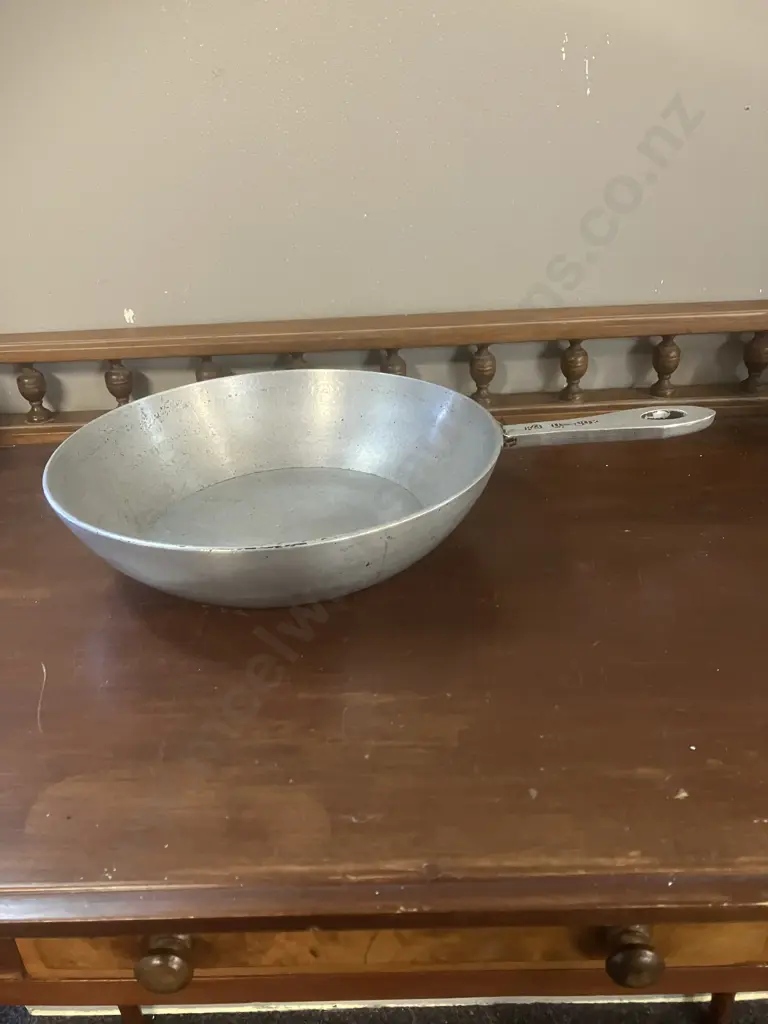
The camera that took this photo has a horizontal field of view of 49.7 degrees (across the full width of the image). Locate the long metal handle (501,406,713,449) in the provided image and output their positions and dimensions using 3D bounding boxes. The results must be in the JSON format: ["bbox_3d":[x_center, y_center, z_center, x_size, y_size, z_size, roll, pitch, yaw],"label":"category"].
[{"bbox_3d":[0.161,-0.061,0.595,0.158,0.009,0.036,-5,28,-5],"label":"long metal handle"}]

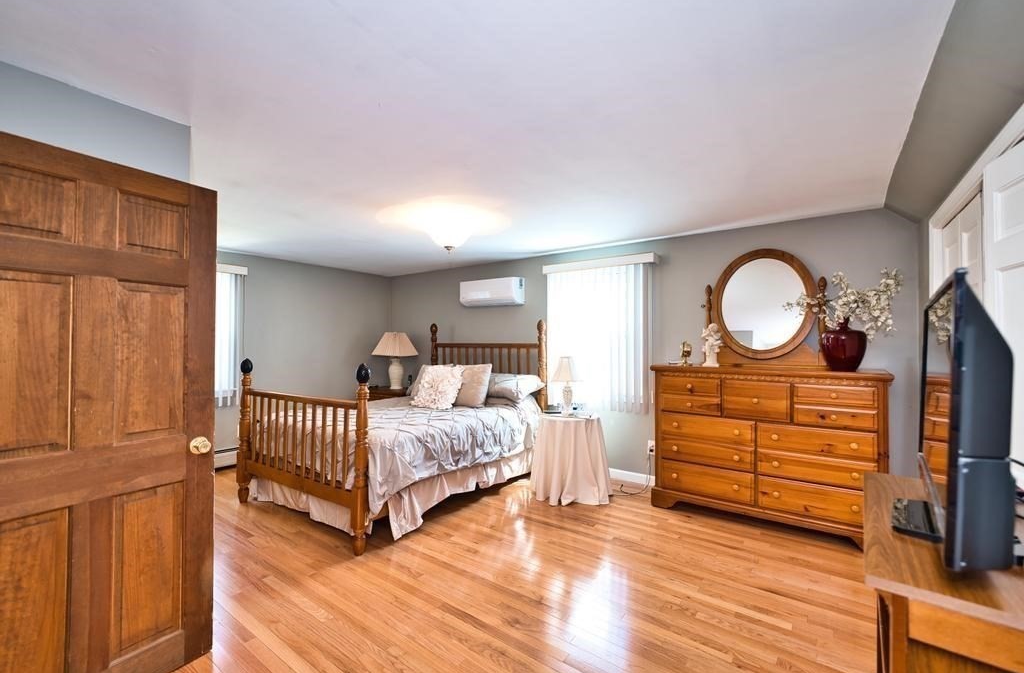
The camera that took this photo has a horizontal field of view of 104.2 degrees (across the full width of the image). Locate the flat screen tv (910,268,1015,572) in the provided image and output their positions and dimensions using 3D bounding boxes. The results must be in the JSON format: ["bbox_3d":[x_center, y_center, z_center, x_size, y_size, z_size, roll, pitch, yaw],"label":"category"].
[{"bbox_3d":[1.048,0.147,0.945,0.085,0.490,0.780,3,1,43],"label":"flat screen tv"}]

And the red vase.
[{"bbox_3d":[2.330,0.066,2.790,0.245,0.360,0.245,0,-1,35],"label":"red vase"}]

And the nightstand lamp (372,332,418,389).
[{"bbox_3d":[-1.540,0.316,5.250,0.610,0.760,0.610,0,-1,35],"label":"nightstand lamp"}]

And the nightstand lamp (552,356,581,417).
[{"bbox_3d":[0.500,0.449,3.597,0.255,0.530,0.255,0,-1,0],"label":"nightstand lamp"}]

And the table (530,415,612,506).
[{"bbox_3d":[0.555,1.071,3.700,0.740,0.690,0.740,0,-1,0],"label":"table"}]

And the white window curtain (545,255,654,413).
[{"bbox_3d":[0.829,-0.025,3.924,1.130,1.445,0.110,-1,-1,35],"label":"white window curtain"}]

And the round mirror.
[{"bbox_3d":[1.951,-0.250,3.111,0.700,0.868,0.050,-1,-5,35],"label":"round mirror"}]

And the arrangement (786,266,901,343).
[{"bbox_3d":[2.300,-0.215,2.790,0.650,0.490,0.400,0,-1,35],"label":"arrangement"}]

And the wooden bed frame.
[{"bbox_3d":[-0.954,0.596,3.838,1.660,1.575,2.250,-1,-1,35],"label":"wooden bed frame"}]

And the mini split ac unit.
[{"bbox_3d":[-0.245,-0.510,4.740,0.800,0.295,0.220,0,-1,35],"label":"mini split ac unit"}]

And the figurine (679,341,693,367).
[{"bbox_3d":[1.470,0.147,3.370,0.100,0.200,0.090,0,-1,35],"label":"figurine"}]

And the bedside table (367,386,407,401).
[{"bbox_3d":[-1.527,1.063,5.314,0.660,0.690,0.440,-1,-1,35],"label":"bedside table"}]

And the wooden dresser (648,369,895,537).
[{"bbox_3d":[1.846,0.810,2.997,1.445,1.115,0.440,-1,-1,35],"label":"wooden dresser"}]

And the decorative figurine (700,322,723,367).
[{"bbox_3d":[1.586,0.074,3.157,0.155,0.352,0.130,-1,-1,35],"label":"decorative figurine"}]

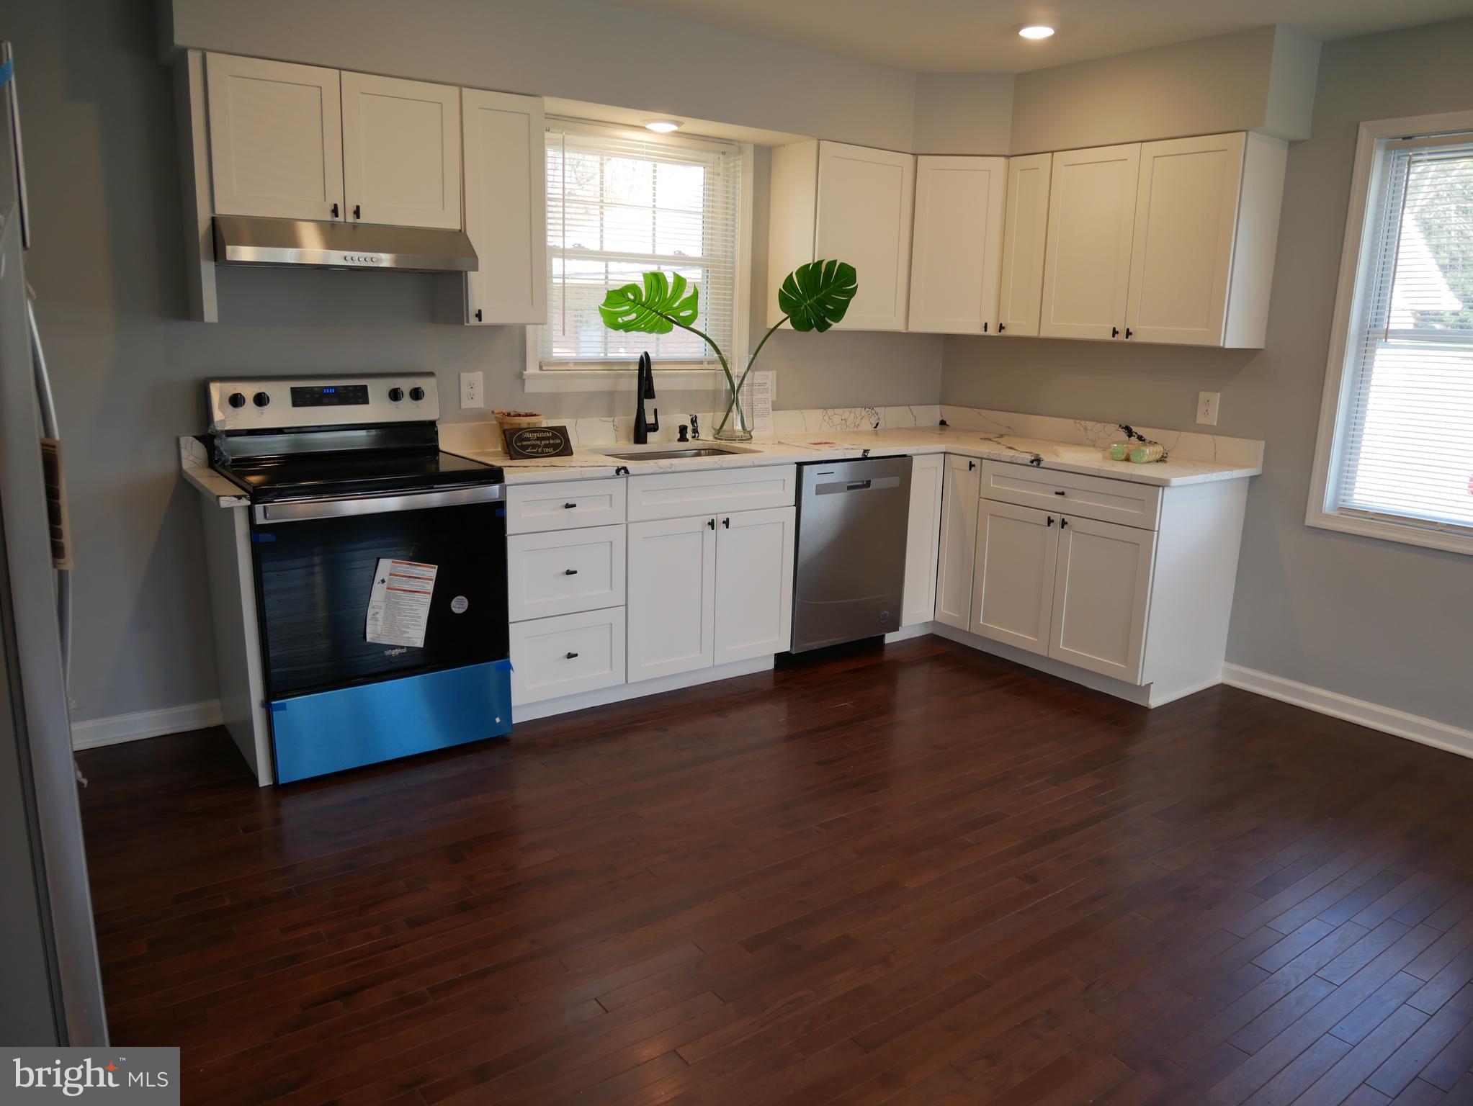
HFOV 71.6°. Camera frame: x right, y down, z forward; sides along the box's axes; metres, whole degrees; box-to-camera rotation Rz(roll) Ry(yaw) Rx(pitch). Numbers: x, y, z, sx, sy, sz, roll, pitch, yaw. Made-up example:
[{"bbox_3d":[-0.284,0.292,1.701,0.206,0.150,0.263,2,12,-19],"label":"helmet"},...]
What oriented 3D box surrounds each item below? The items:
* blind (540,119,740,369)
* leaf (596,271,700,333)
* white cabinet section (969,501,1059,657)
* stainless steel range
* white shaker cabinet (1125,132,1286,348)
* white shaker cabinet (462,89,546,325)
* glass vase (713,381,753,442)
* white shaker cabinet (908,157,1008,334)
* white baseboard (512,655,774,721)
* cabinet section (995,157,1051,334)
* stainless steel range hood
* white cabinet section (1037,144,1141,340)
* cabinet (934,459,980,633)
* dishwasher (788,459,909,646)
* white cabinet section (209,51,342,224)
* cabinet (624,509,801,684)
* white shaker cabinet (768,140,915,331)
[{"bbox_3d":[-0.379,-1.215,4.168,0.940,0.899,0.050,-8,16,-35],"label":"blind"},{"bbox_3d":[-0.340,-0.979,4.002,0.385,0.262,0.150,-3,13,-19],"label":"leaf"},{"bbox_3d":[1.370,0.063,4.364,0.580,0.586,0.420,-7,15,-35],"label":"white cabinet section"},{"bbox_3d":[-1.219,0.044,3.337,0.760,1.188,0.694,-8,15,-35],"label":"stainless steel range"},{"bbox_3d":[1.788,-1.177,3.897,0.325,0.765,0.423,-8,15,-35],"label":"white shaker cabinet"},{"bbox_3d":[-0.878,-1.184,3.593,0.300,0.747,0.321,-8,16,-35],"label":"white shaker cabinet"},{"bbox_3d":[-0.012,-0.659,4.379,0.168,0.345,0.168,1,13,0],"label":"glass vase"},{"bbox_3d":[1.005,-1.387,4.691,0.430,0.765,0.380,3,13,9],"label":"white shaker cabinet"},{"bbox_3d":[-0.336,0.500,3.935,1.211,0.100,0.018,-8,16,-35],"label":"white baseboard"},{"bbox_3d":[1.351,-1.318,4.444,0.318,0.763,0.229,-7,15,-35],"label":"cabinet section"},{"bbox_3d":[-1.255,-0.962,3.226,0.757,0.143,0.484,-8,15,-35],"label":"stainless steel range hood"},{"bbox_3d":[1.534,-1.254,4.190,0.318,0.763,0.423,-7,15,-35],"label":"white cabinet section"},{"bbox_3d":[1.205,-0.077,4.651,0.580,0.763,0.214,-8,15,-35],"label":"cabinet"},{"bbox_3d":[0.313,-0.053,4.532,0.610,0.787,0.621,-8,16,-35],"label":"dishwasher"},{"bbox_3d":[-1.425,-1.236,3.115,0.381,0.455,0.318,-7,15,-35],"label":"white cabinet section"},{"bbox_3d":[-0.263,0.083,4.164,0.769,0.615,0.617,-8,16,-35],"label":"cabinet"},{"bbox_3d":[0.461,-1.366,4.546,0.555,0.747,0.321,-8,16,-35],"label":"white shaker cabinet"}]

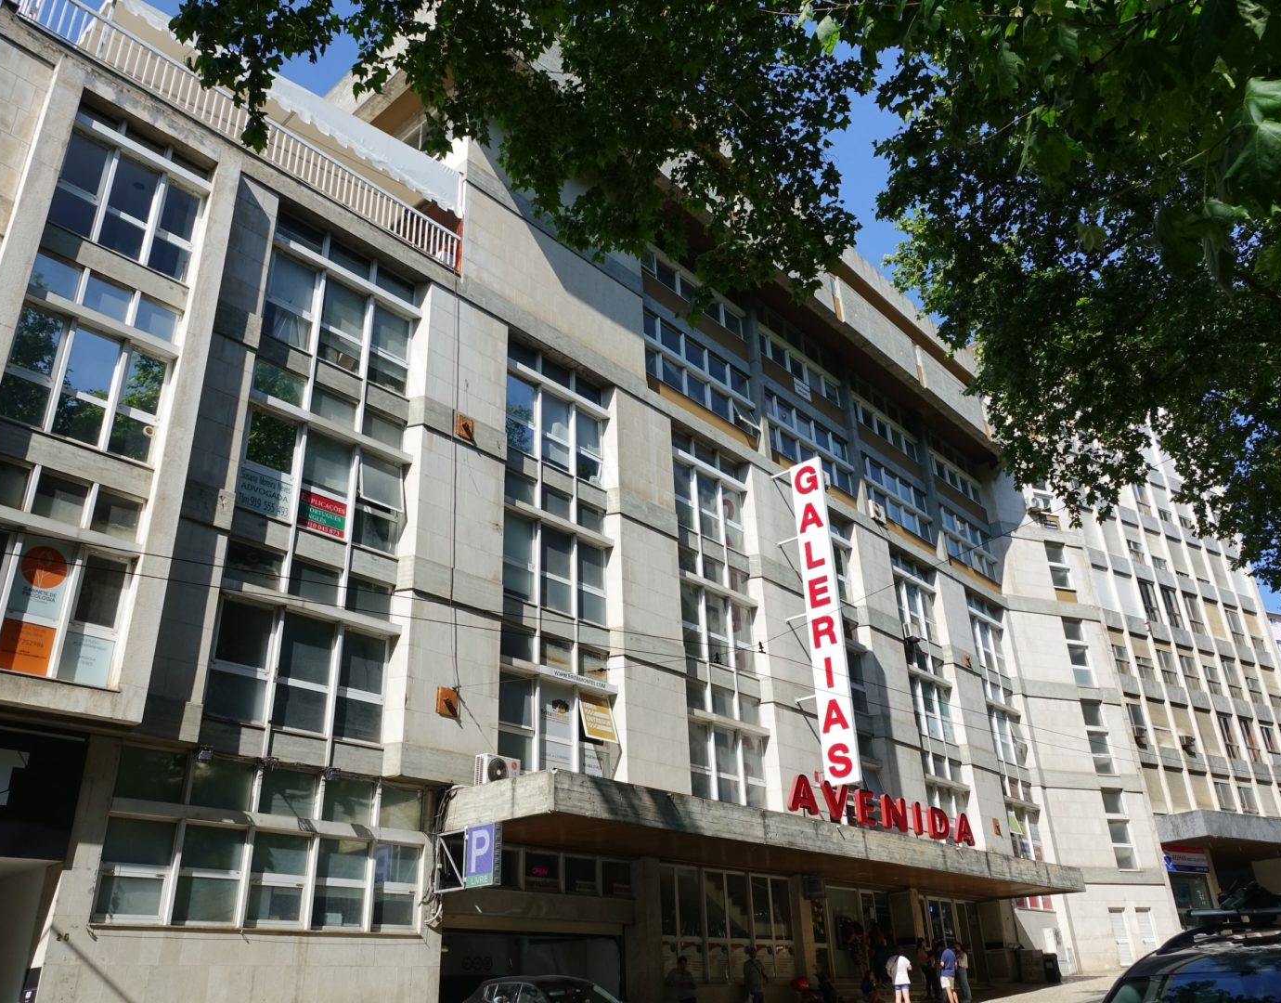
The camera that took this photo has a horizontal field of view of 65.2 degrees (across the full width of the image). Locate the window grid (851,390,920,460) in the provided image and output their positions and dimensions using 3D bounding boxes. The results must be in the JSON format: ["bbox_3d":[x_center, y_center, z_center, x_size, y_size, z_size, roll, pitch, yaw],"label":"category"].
[{"bbox_3d":[9.068,-2.699,36.828,0.250,1.068,4.639,-23,-32,37],"label":"window grid"}]

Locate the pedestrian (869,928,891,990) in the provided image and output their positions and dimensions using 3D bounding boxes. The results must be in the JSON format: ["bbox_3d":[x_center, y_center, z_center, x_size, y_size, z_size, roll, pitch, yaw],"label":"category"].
[{"bbox_3d":[6.709,12.750,28.063,0.380,1.690,0.500,-24,-34,36],"label":"pedestrian"}]

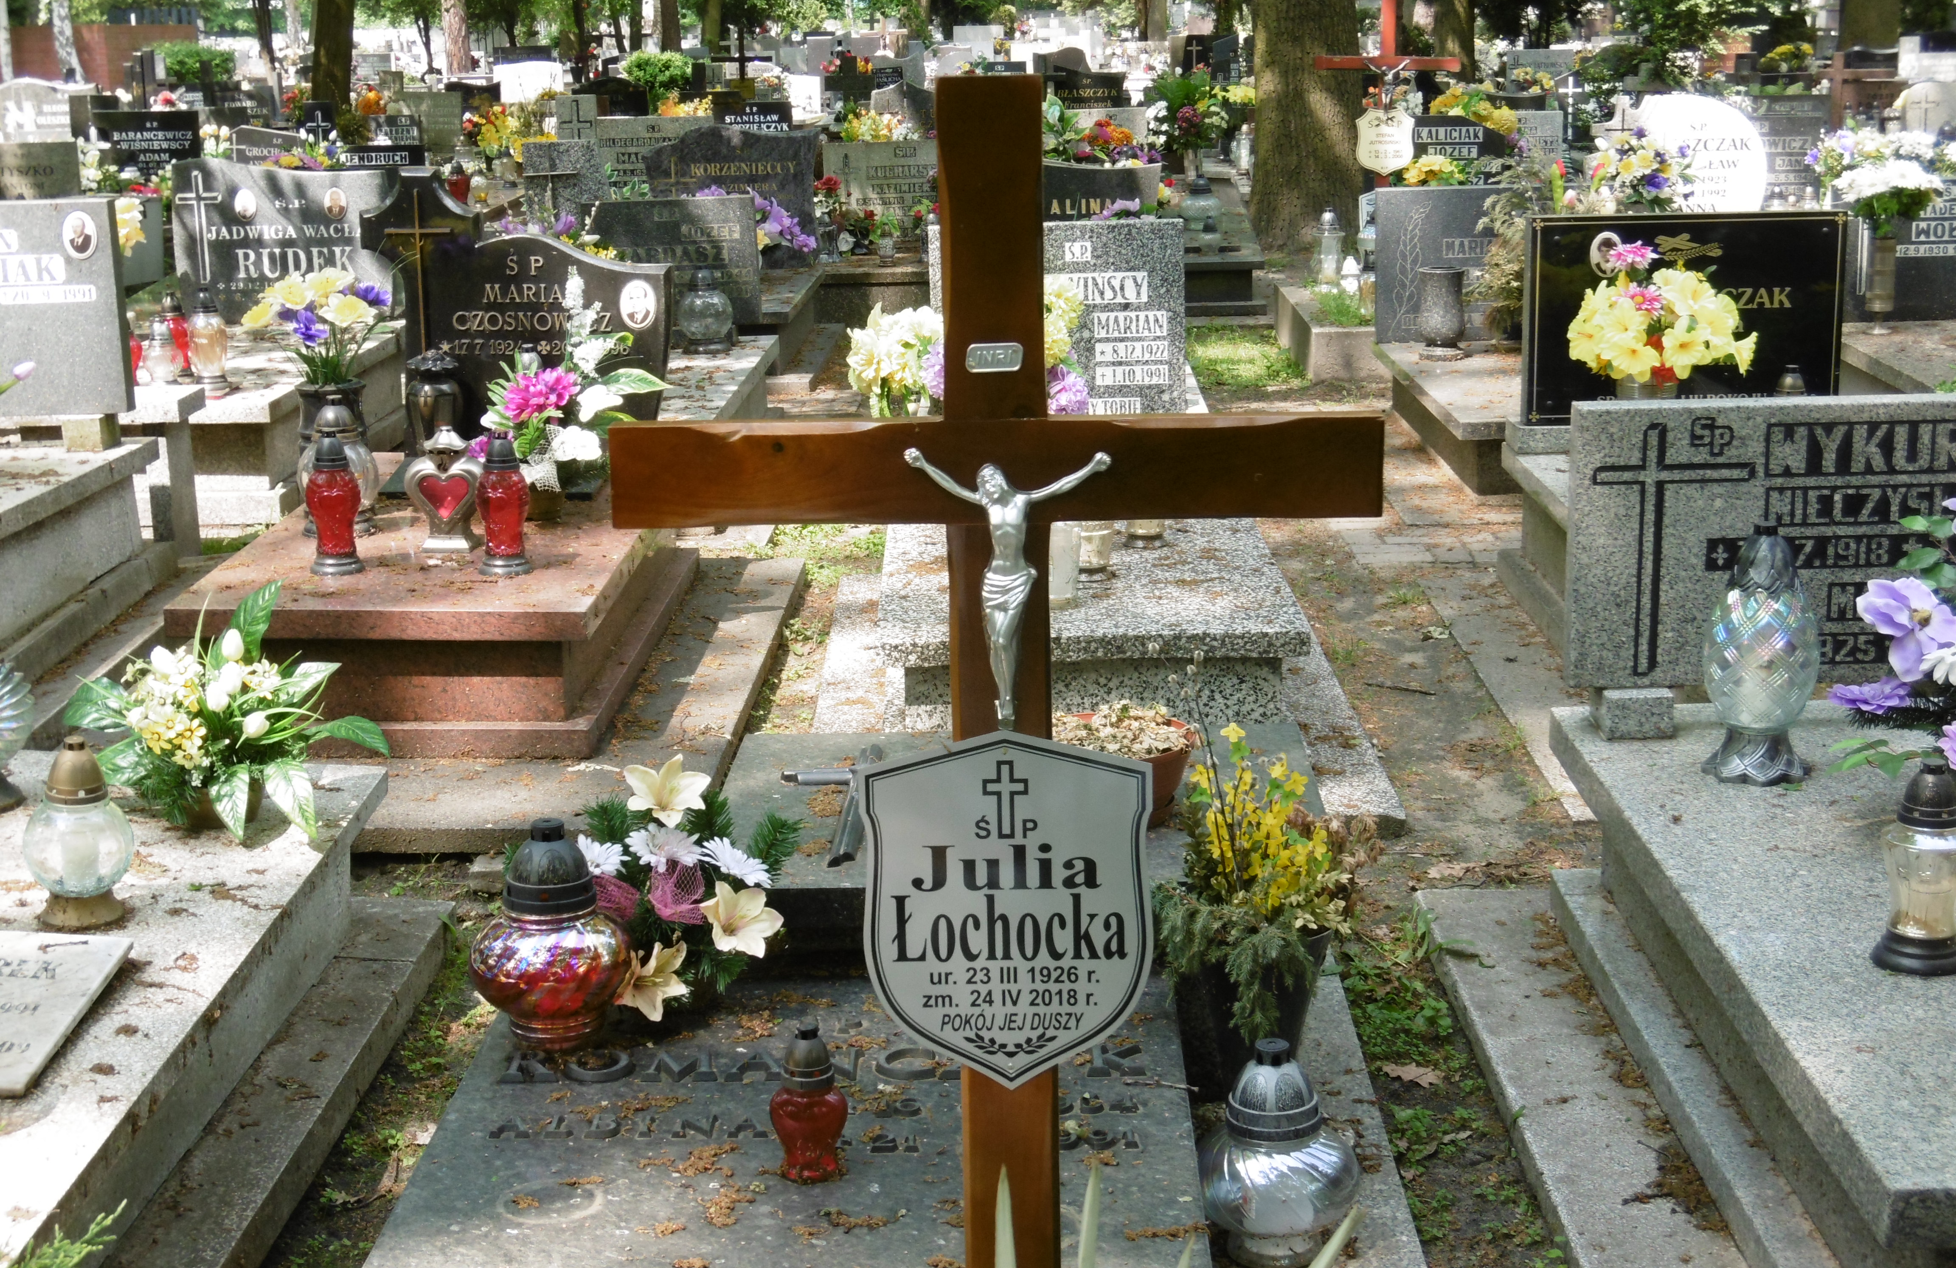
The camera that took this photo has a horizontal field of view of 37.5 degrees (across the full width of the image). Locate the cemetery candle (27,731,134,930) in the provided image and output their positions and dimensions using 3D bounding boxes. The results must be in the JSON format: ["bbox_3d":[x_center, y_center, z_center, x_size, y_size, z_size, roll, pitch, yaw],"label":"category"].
[{"bbox_3d":[-1.198,0.259,3.866,0.150,0.254,0.150,-1,13,1],"label":"cemetery candle"}]

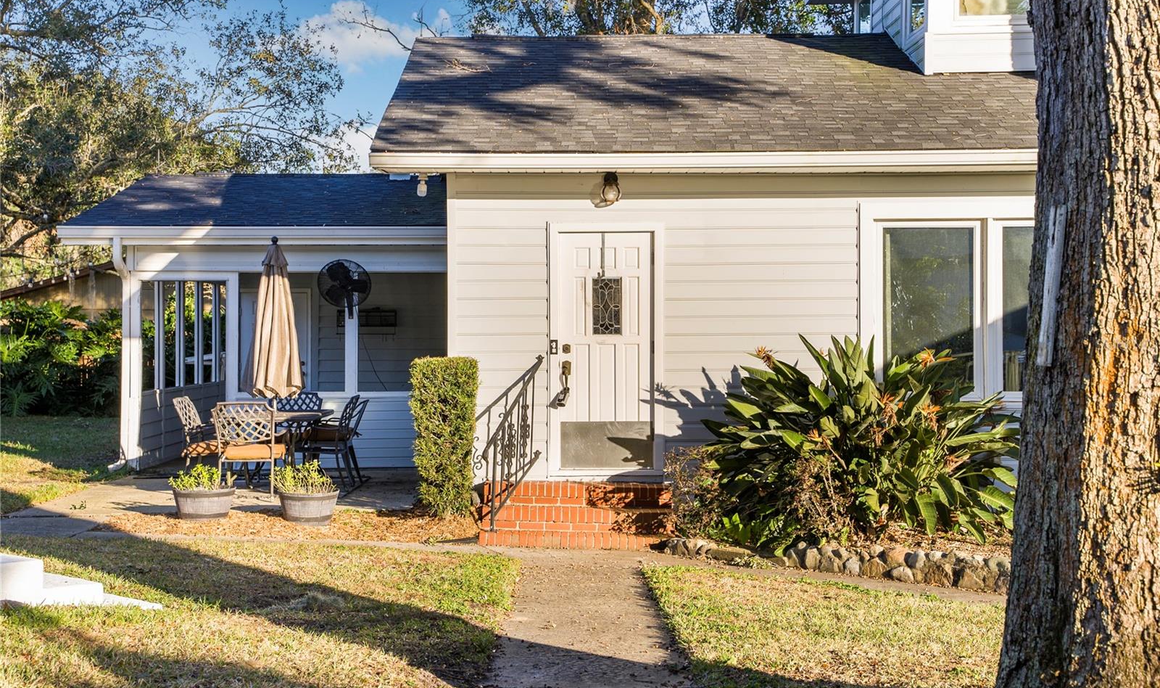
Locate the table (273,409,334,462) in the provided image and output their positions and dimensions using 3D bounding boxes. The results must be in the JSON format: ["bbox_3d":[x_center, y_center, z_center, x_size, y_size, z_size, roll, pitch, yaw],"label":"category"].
[{"bbox_3d":[-2.890,1.020,17.400,1.140,0.740,1.140,0,0,0],"label":"table"}]

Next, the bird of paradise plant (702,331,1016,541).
[{"bbox_3d":[2.250,0.680,14.300,2.550,1.500,2.000,0,0,0],"label":"bird of paradise plant"}]

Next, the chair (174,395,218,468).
[{"bbox_3d":[-3.540,0.935,17.700,0.630,0.870,0.580,0,0,5],"label":"chair"}]

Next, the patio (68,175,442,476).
[{"bbox_3d":[-3.380,-0.400,21.800,4.450,3.560,4.300,0,0,0],"label":"patio"}]

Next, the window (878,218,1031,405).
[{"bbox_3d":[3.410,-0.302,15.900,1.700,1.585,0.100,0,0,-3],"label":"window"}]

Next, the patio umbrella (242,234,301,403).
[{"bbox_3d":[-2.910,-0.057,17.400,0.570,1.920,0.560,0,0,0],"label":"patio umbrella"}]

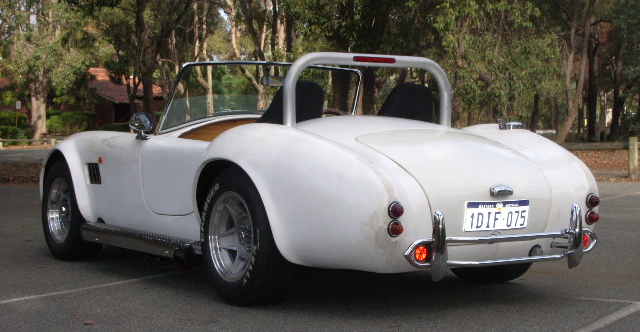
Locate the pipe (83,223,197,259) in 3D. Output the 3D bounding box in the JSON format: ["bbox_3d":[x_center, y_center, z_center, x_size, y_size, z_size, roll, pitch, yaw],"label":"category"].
[{"bbox_3d":[-1.049,0.419,6.466,0.155,0.130,1.380,-1,2,-34],"label":"pipe"}]

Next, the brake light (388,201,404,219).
[{"bbox_3d":[0.312,0.186,4.762,0.071,0.072,0.046,-1,2,-34],"label":"brake light"}]

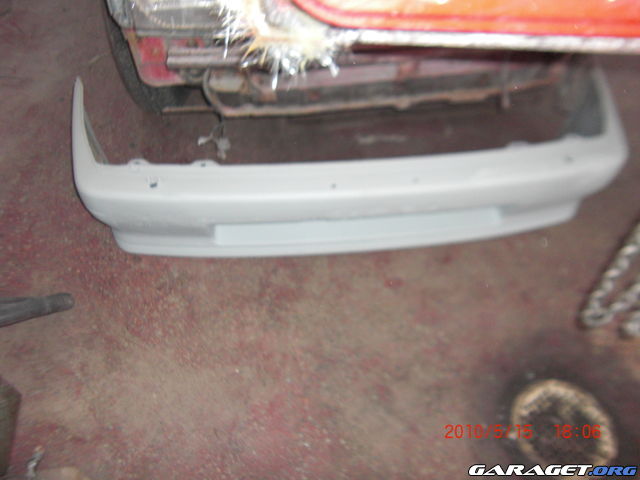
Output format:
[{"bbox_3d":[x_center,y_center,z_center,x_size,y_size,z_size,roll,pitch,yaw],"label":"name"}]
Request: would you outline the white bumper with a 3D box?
[{"bbox_3d":[0.091,-0.243,1.629,1.660,0.320,0.510,-4,51,-3],"label":"white bumper"}]

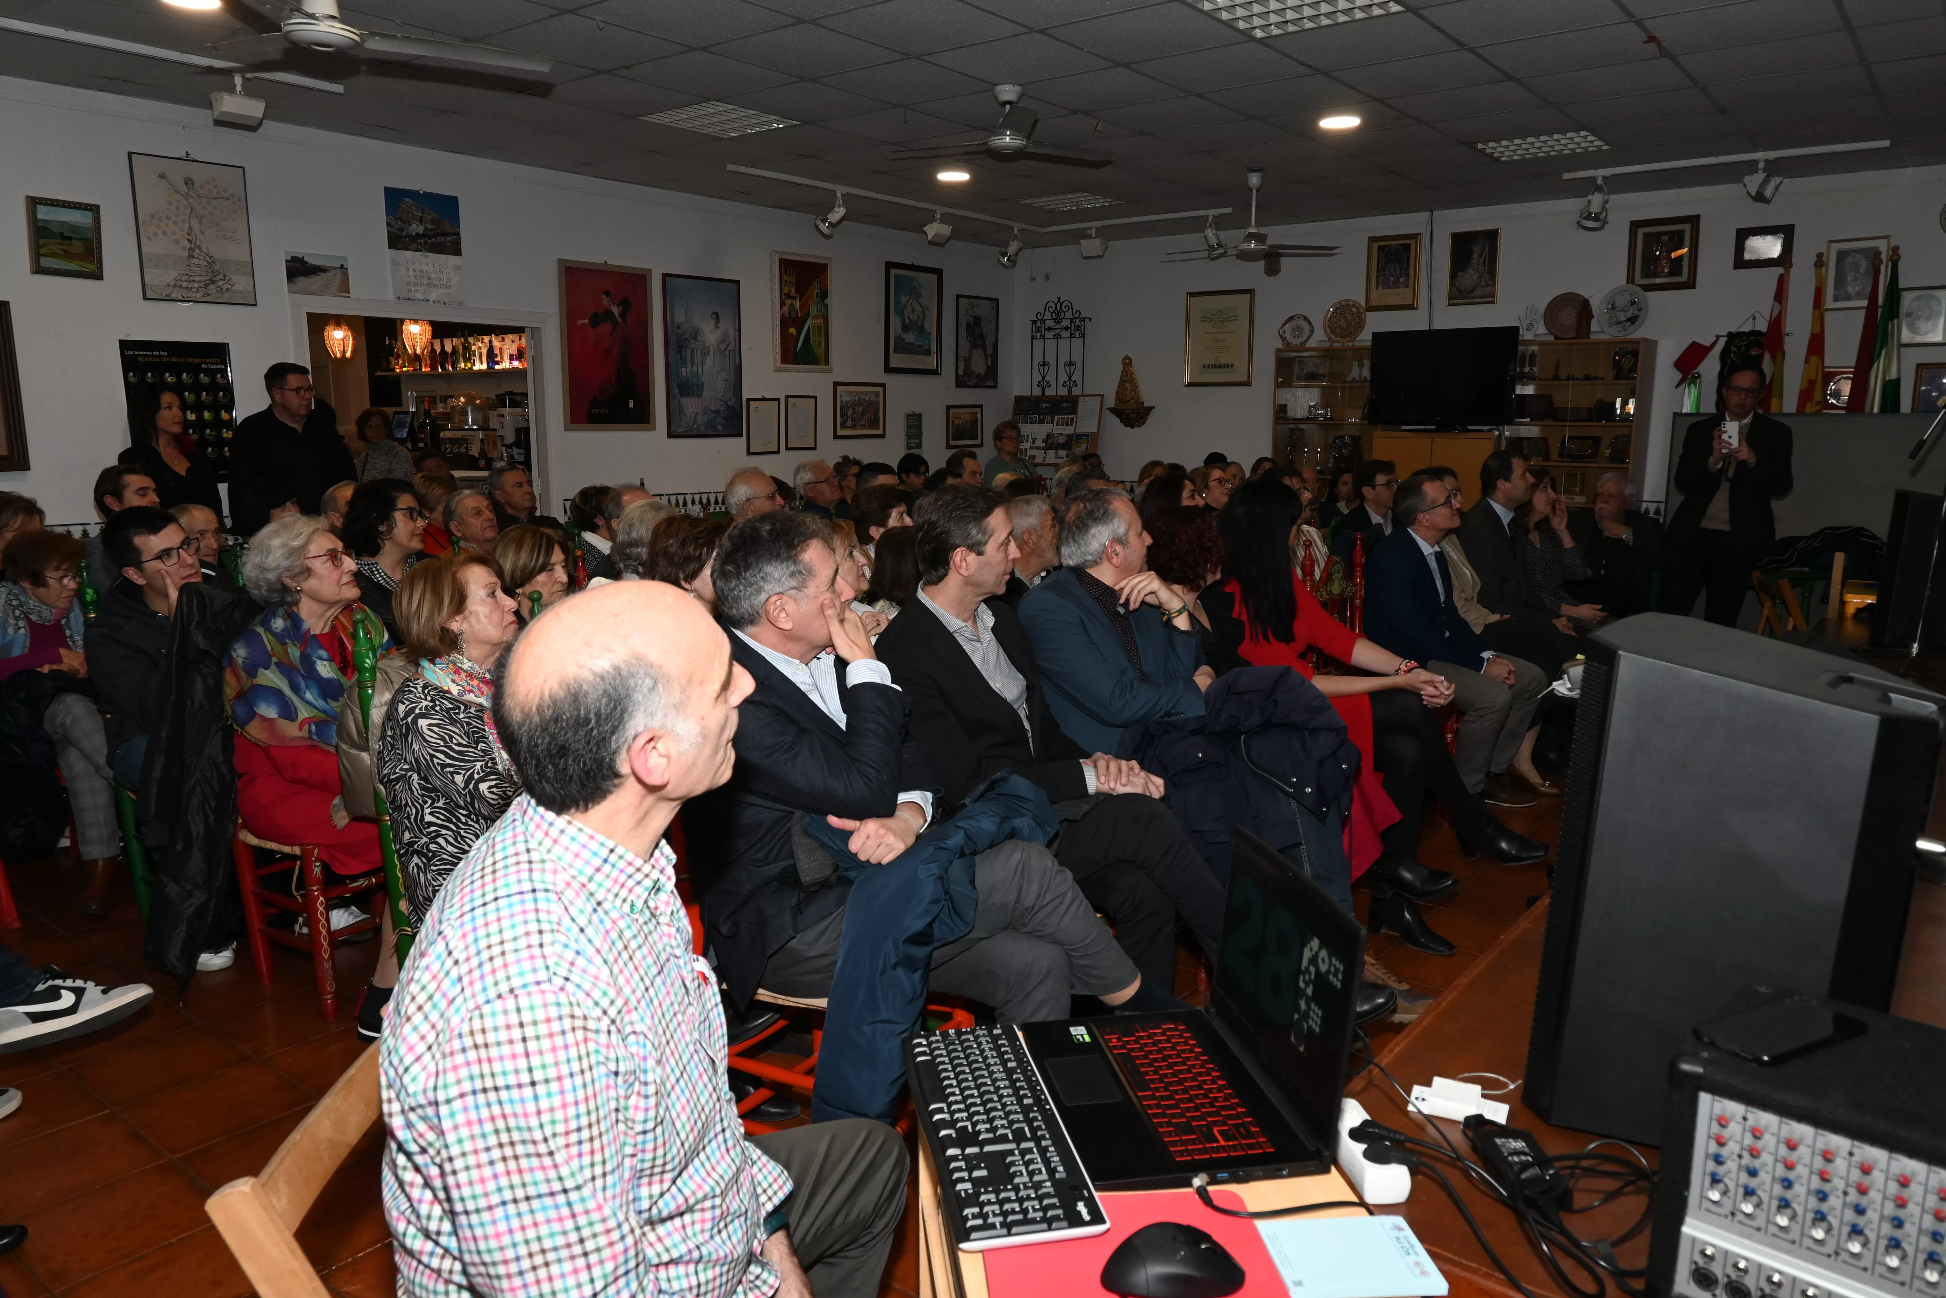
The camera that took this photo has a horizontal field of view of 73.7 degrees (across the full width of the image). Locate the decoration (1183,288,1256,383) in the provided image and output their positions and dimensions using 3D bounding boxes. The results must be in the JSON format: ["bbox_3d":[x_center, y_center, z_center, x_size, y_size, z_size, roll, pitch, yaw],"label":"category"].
[{"bbox_3d":[1.910,-2.416,10.090,0.593,0.719,0.030,8,13,38],"label":"decoration"}]

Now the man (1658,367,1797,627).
[{"bbox_3d":[3.451,-0.390,5.971,0.540,1.770,0.400,8,13,38],"label":"man"}]

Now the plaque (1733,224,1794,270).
[{"bbox_3d":[4.750,-2.411,7.791,0.308,0.235,0.030,8,13,38],"label":"plaque"}]

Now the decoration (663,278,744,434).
[{"bbox_3d":[-1.799,-1.944,8.688,0.030,1.050,0.655,8,13,38],"label":"decoration"}]

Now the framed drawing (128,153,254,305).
[{"bbox_3d":[-3.735,-1.998,6.229,0.025,0.658,0.506,8,13,38],"label":"framed drawing"}]

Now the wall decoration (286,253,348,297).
[{"bbox_3d":[-3.365,-1.923,6.676,0.012,0.203,0.330,8,13,38],"label":"wall decoration"}]

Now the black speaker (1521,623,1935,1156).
[{"bbox_3d":[0.929,0.280,1.593,0.355,0.585,0.395,8,13,38],"label":"black speaker"}]

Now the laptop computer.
[{"bbox_3d":[0.238,0.407,1.539,0.288,0.284,0.360,-2,10,-11],"label":"laptop computer"}]

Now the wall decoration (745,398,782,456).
[{"bbox_3d":[-1.479,-1.567,9.166,0.022,0.391,0.312,8,13,38],"label":"wall decoration"}]

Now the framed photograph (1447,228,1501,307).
[{"bbox_3d":[3.411,-2.590,8.836,0.332,0.486,0.030,8,13,38],"label":"framed photograph"}]

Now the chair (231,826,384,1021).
[{"bbox_3d":[-1.633,0.398,3.392,0.430,0.980,0.430,8,13,38],"label":"chair"}]

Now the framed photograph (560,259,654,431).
[{"bbox_3d":[-2.272,-1.875,8.102,0.030,1.010,0.690,8,13,38],"label":"framed photograph"}]

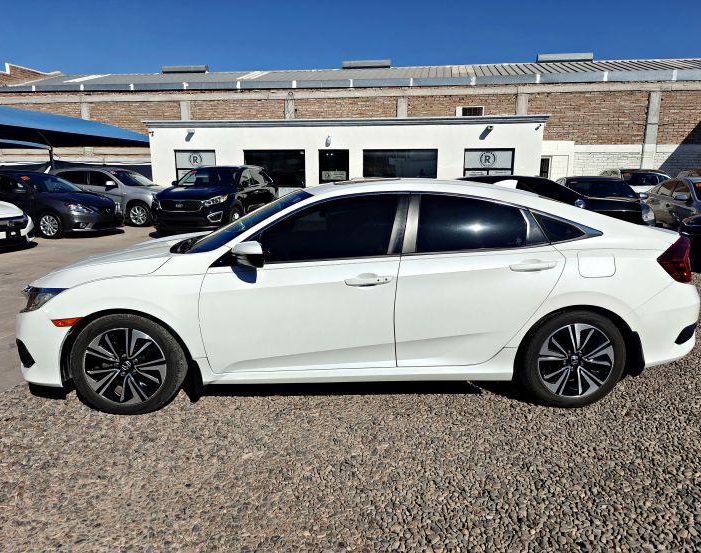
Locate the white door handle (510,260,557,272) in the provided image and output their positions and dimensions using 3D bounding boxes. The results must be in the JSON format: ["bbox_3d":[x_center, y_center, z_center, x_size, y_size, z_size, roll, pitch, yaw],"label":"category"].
[{"bbox_3d":[1.057,-0.062,2.821,0.280,0.070,0.050,0,12,-3],"label":"white door handle"}]

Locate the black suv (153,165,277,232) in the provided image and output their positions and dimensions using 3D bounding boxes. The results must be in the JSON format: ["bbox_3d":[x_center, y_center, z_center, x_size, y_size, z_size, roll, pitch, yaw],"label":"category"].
[{"bbox_3d":[-3.492,-2.203,13.558,1.900,1.690,4.760,2,12,10],"label":"black suv"}]

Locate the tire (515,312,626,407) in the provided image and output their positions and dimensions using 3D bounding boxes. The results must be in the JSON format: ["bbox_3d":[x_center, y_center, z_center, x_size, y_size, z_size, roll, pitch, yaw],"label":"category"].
[{"bbox_3d":[1.374,0.489,3.084,0.645,0.645,0.225,0,11,-2],"label":"tire"}]

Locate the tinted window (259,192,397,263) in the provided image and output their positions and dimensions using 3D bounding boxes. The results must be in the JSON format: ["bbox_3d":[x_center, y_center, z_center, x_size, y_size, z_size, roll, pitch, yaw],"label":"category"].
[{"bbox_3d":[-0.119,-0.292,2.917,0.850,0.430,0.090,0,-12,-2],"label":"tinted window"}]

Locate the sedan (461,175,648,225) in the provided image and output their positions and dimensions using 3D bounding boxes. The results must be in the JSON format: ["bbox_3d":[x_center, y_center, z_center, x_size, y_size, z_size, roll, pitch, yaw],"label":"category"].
[{"bbox_3d":[3.450,-1.267,9.650,4.850,1.450,1.850,-1,12,-5],"label":"sedan"}]

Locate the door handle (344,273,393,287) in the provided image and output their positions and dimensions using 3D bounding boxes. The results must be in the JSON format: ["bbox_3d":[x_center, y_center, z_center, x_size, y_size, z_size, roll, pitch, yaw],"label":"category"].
[{"bbox_3d":[0.106,0.018,2.836,0.270,0.065,0.050,0,11,-2],"label":"door handle"}]

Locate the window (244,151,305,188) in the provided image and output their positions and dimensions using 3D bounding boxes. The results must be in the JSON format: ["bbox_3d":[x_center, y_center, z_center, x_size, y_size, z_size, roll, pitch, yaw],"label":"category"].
[{"bbox_3d":[-2.563,-3.652,16.603,2.120,1.260,0.120,2,12,9],"label":"window"}]

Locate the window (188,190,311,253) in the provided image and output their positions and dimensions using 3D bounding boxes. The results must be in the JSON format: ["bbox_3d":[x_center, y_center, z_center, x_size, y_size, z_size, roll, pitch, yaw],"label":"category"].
[{"bbox_3d":[-0.727,-0.414,3.587,0.917,0.110,1.420,-25,12,2],"label":"window"}]

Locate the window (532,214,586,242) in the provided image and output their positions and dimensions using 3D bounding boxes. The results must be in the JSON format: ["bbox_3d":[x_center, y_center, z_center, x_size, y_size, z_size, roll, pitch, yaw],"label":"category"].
[{"bbox_3d":[1.275,-0.292,2.978,0.307,0.191,0.040,0,-20,-3],"label":"window"}]

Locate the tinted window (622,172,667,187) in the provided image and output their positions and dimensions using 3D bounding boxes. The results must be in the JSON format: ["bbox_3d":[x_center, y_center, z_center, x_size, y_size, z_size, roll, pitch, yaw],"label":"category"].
[{"bbox_3d":[8.702,-2.866,14.400,1.350,0.450,0.200,5,12,21],"label":"tinted window"}]

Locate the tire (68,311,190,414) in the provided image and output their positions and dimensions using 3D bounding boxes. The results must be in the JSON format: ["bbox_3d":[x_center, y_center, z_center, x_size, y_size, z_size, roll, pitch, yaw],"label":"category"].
[{"bbox_3d":[-1.321,0.511,2.957,0.645,0.640,0.225,0,12,-3],"label":"tire"}]

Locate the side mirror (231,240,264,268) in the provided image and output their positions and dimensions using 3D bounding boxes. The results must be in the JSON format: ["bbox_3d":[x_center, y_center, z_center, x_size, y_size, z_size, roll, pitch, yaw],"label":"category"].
[{"bbox_3d":[-0.561,-0.126,2.689,0.170,0.145,0.210,0,12,-3],"label":"side mirror"}]

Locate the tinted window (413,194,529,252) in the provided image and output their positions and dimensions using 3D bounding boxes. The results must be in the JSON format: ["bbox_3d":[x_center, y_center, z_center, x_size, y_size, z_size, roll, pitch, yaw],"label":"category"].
[{"bbox_3d":[0.732,-0.320,2.946,0.683,0.369,0.040,0,-16,-3],"label":"tinted window"}]

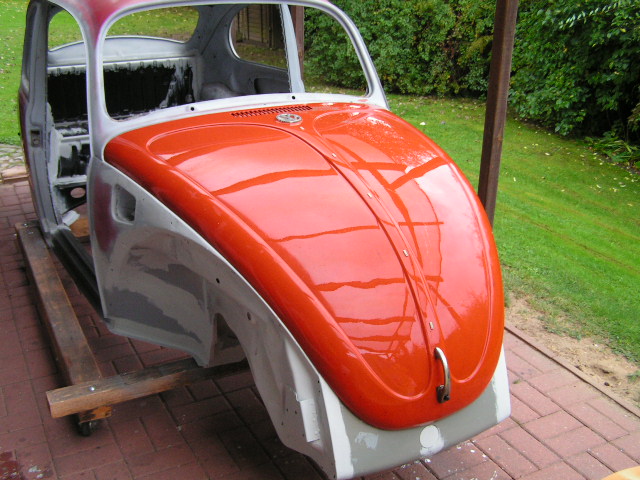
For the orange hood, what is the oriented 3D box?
[{"bbox_3d":[0.049,0.004,2.240,1.160,0.680,1.120,-11,24,-27],"label":"orange hood"}]

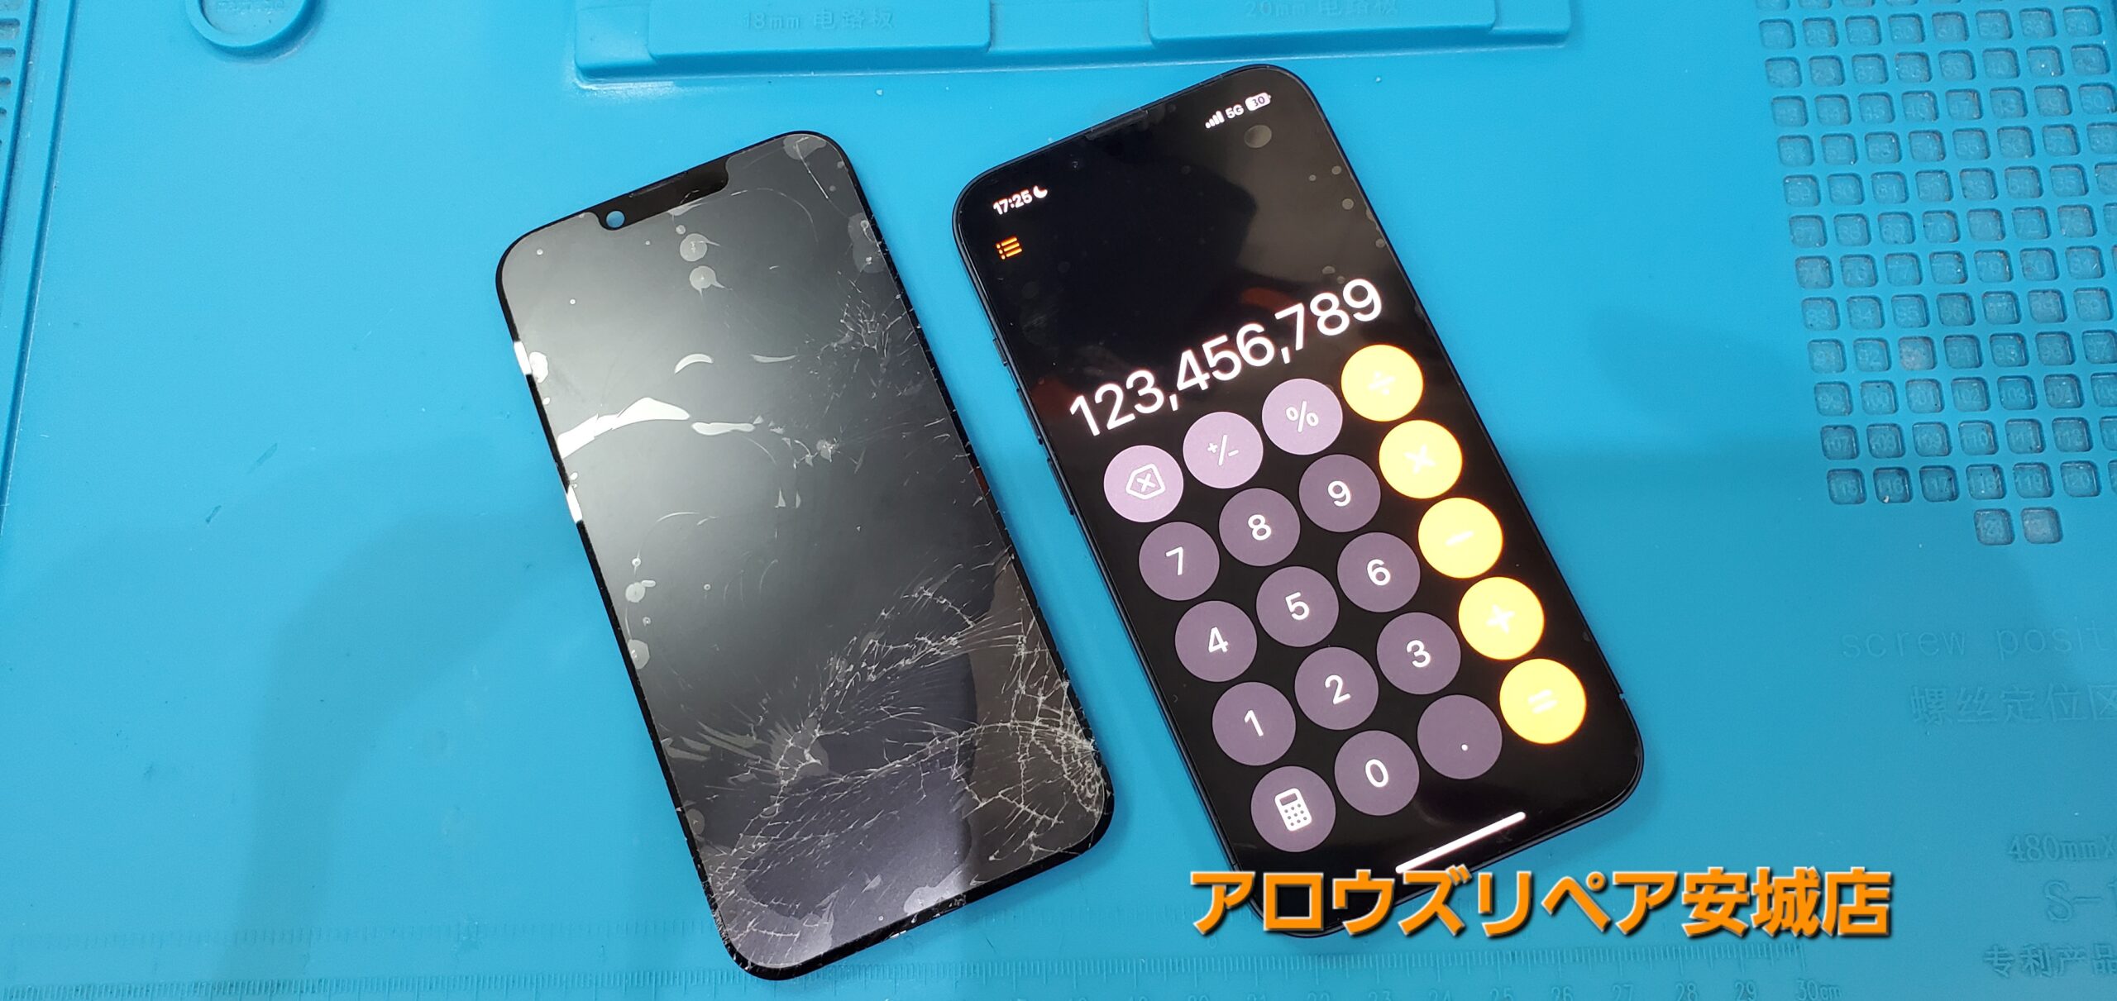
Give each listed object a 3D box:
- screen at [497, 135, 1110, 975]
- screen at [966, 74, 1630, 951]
[{"bbox_3d":[-0.048,0.005,0.252,0.070,0.004,0.145,-23,77,-4],"label":"screen"},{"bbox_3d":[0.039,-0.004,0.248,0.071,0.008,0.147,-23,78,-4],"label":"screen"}]

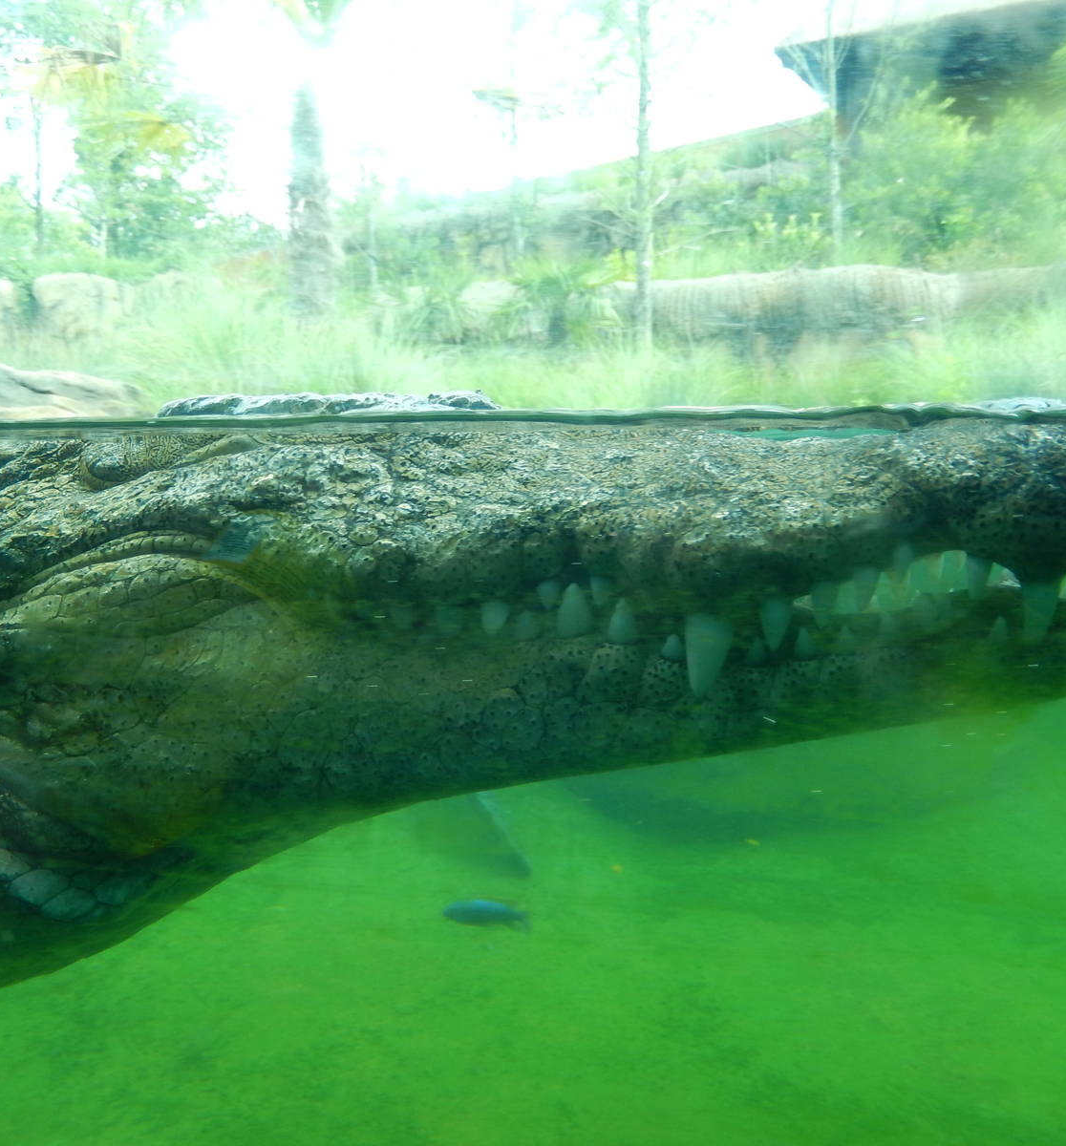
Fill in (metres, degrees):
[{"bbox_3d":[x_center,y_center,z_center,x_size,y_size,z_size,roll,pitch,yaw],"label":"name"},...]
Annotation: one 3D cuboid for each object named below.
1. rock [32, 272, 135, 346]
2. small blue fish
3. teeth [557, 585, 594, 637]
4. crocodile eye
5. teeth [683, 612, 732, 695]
[{"bbox_3d":[-4.545,-2.662,12.500,1.030,0.740,0.750,-2,8,-11],"label":"rock"},{"bbox_3d":[-0.051,0.374,1.350,0.094,0.036,0.018,-1,7,-3],"label":"small blue fish"},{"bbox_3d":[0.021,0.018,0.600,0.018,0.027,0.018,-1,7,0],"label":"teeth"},{"bbox_3d":[-0.172,-0.053,0.585,0.084,0.028,0.032,-2,8,-11],"label":"crocodile eye"},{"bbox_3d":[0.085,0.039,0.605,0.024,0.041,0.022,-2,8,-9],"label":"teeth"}]

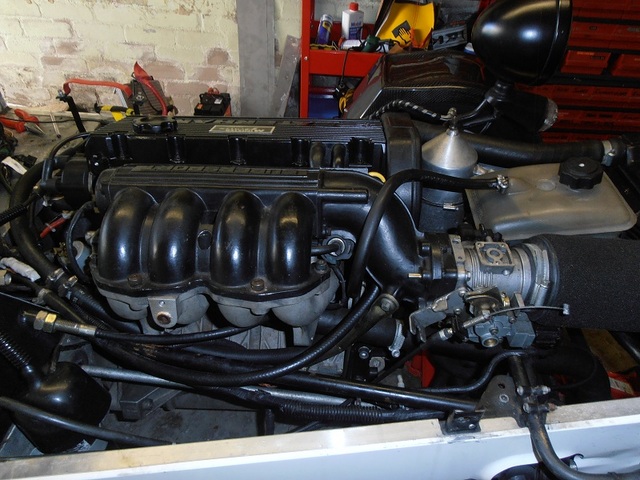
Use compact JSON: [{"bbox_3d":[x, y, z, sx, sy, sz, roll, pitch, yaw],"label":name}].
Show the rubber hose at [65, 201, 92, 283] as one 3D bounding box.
[{"bbox_3d":[-0.331,0.002,0.610,0.037,0.082,0.085,-3,35,-11],"label":"rubber hose"}]

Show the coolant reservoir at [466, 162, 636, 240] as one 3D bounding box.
[{"bbox_3d":[0.331,-0.054,0.664,0.205,0.125,0.165,0,34,-6],"label":"coolant reservoir"}]

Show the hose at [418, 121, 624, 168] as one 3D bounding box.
[{"bbox_3d":[0.345,-0.159,0.759,0.375,0.053,0.065,4,34,0],"label":"hose"}]

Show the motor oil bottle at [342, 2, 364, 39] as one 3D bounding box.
[{"bbox_3d":[0.143,-0.944,1.930,0.078,0.172,0.052,-16,39,-27],"label":"motor oil bottle"}]

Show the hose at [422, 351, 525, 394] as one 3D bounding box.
[{"bbox_3d":[0.212,0.186,0.616,0.135,0.065,0.035,0,34,-6],"label":"hose"}]

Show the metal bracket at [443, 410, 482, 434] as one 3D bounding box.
[{"bbox_3d":[0.149,0.191,0.465,0.042,0.028,0.028,0,34,-6],"label":"metal bracket"}]

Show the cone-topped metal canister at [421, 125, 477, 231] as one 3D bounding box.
[{"bbox_3d":[0.213,-0.090,0.748,0.092,0.195,0.092,0,25,0],"label":"cone-topped metal canister"}]

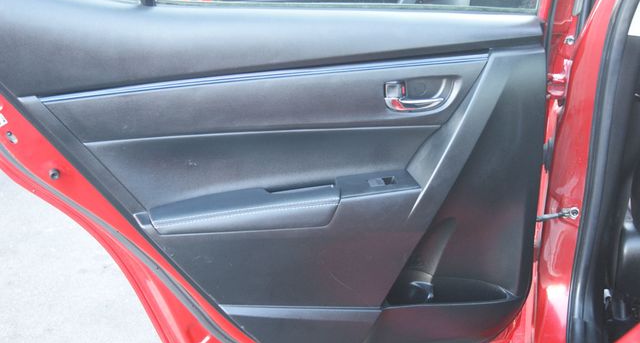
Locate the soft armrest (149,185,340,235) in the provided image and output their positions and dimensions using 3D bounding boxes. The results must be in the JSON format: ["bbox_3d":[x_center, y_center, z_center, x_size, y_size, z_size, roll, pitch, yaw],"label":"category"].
[{"bbox_3d":[-0.111,0.054,1.117,0.275,0.050,0.062,-6,21,-15],"label":"soft armrest"}]

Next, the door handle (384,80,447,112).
[{"bbox_3d":[0.148,-0.115,1.173,0.094,0.045,0.030,-6,21,-15],"label":"door handle"}]

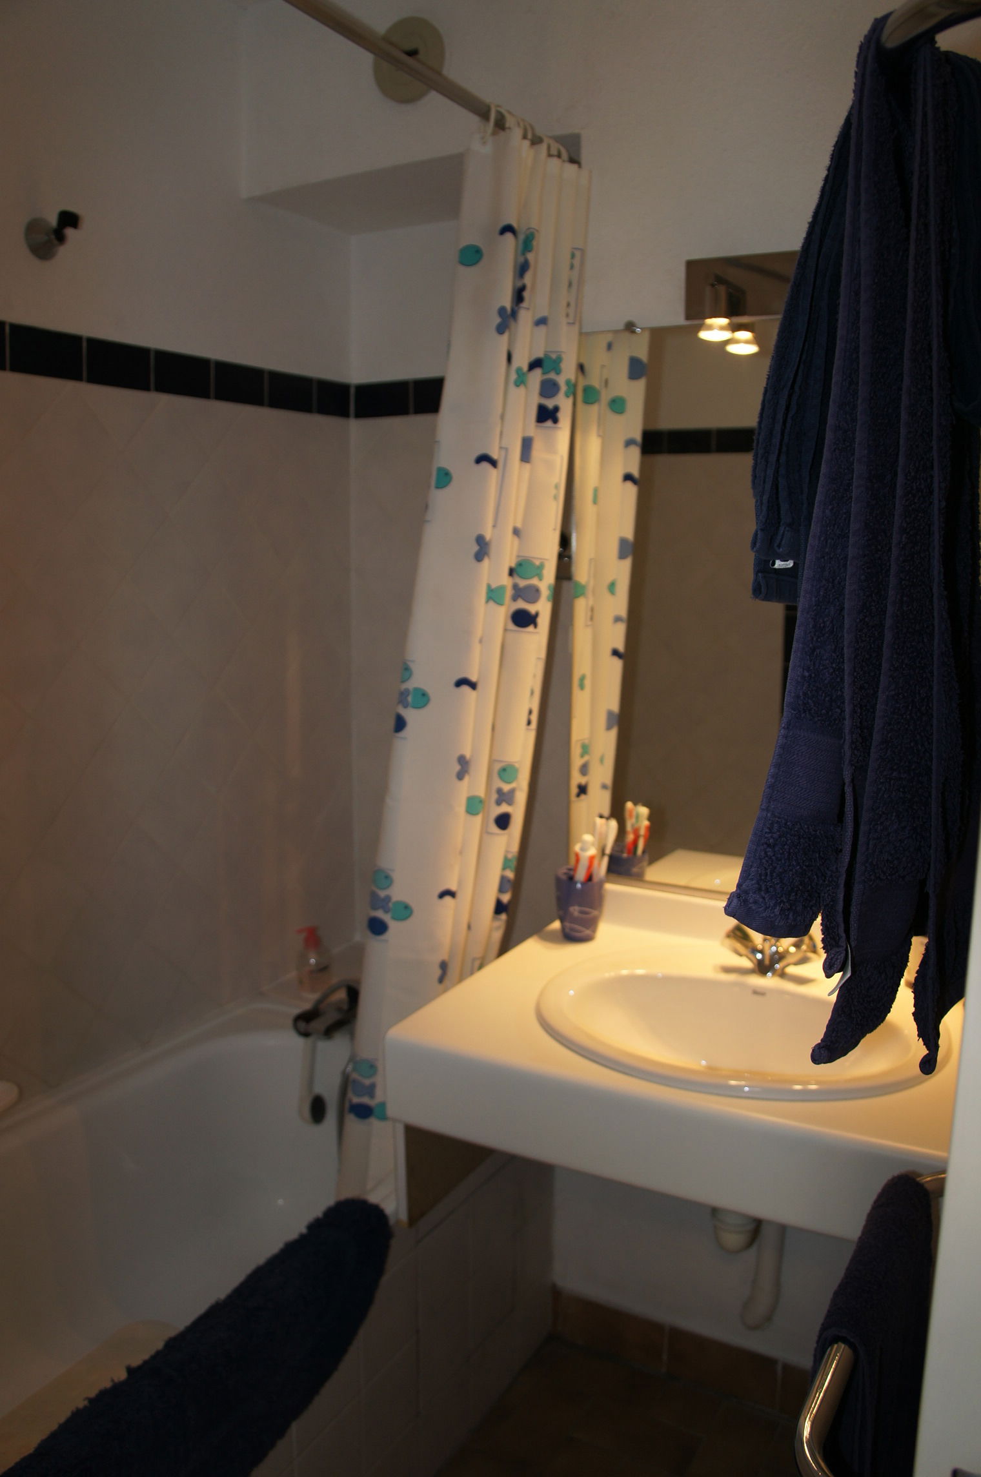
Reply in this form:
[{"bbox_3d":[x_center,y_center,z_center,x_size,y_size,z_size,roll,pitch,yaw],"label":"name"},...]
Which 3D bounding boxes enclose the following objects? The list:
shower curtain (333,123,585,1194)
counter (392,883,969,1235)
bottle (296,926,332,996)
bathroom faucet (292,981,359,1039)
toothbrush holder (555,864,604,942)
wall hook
[{"bbox_3d":[-0.046,-0.046,1.745,0.180,1.770,0.560,6,12,30],"label":"shower curtain"},{"bbox_3d":[0.362,0.424,1.594,0.845,0.200,0.570,6,12,30],"label":"counter"},{"bbox_3d":[-0.381,0.471,2.364,0.068,0.148,0.065,-6,12,-30],"label":"bottle"},{"bbox_3d":[-0.281,0.531,2.213,0.180,0.125,0.190,6,12,30],"label":"bathroom faucet"},{"bbox_3d":[0.156,0.289,1.915,0.092,0.115,0.092,0,10,0],"label":"toothbrush holder"},{"bbox_3d":[-0.681,-0.797,1.750,0.075,0.072,0.067,6,12,30],"label":"wall hook"}]

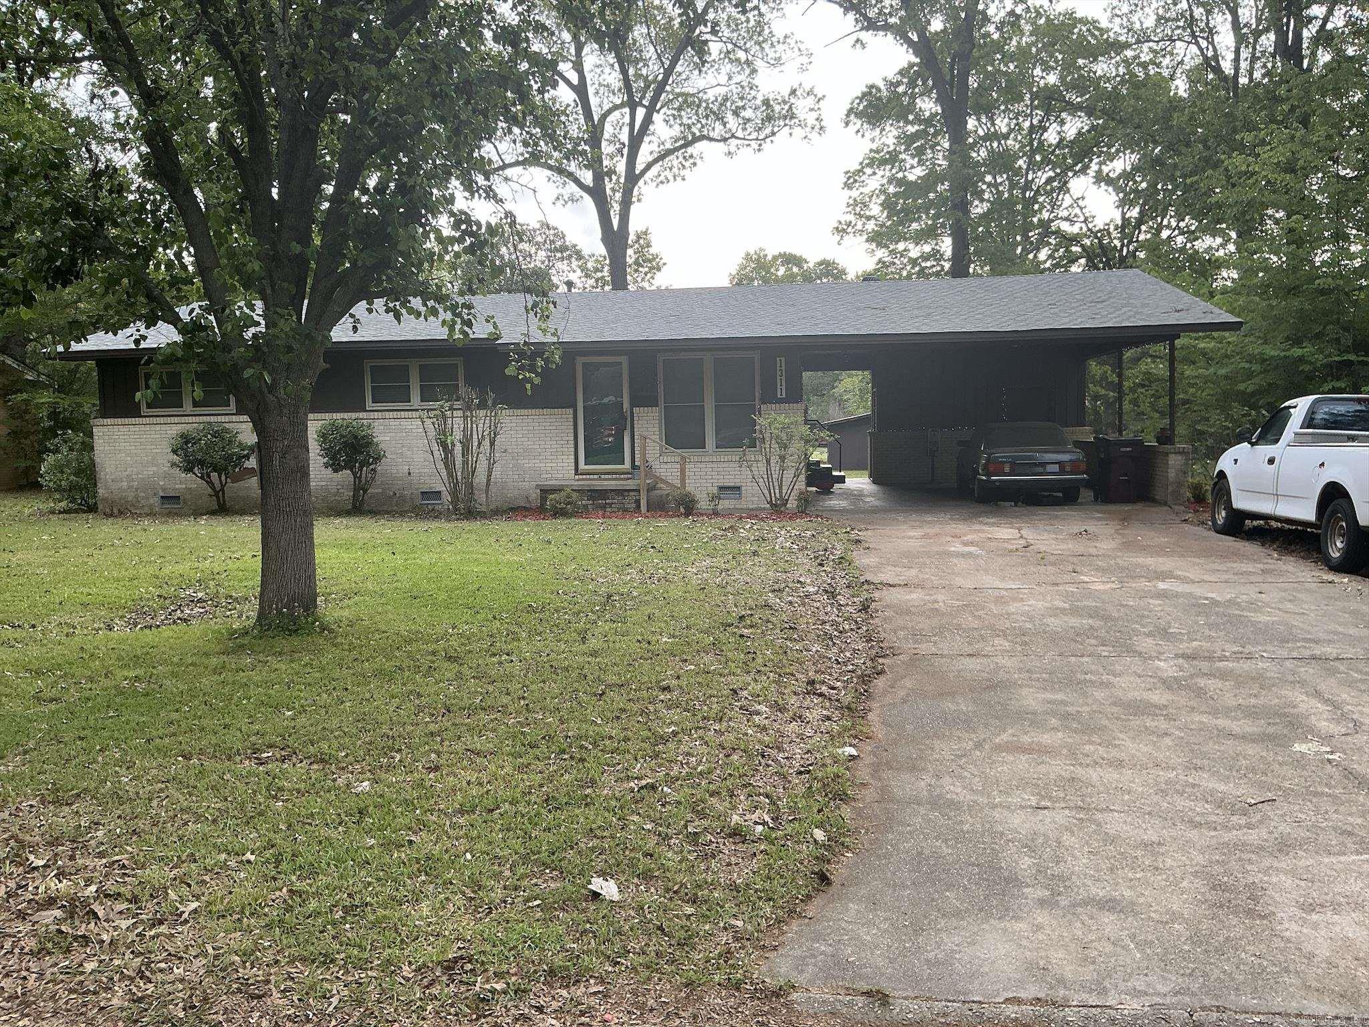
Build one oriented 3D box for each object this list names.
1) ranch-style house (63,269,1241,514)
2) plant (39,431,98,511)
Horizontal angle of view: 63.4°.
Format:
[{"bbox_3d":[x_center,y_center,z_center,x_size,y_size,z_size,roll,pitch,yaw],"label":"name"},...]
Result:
[{"bbox_3d":[-0.901,-2.711,24.368,21.019,4.559,10.962,-1,4,6],"label":"ranch-style house"},{"bbox_3d":[-12.109,-0.836,21.900,1.300,1.570,1.300,-1,4,6],"label":"plant"}]

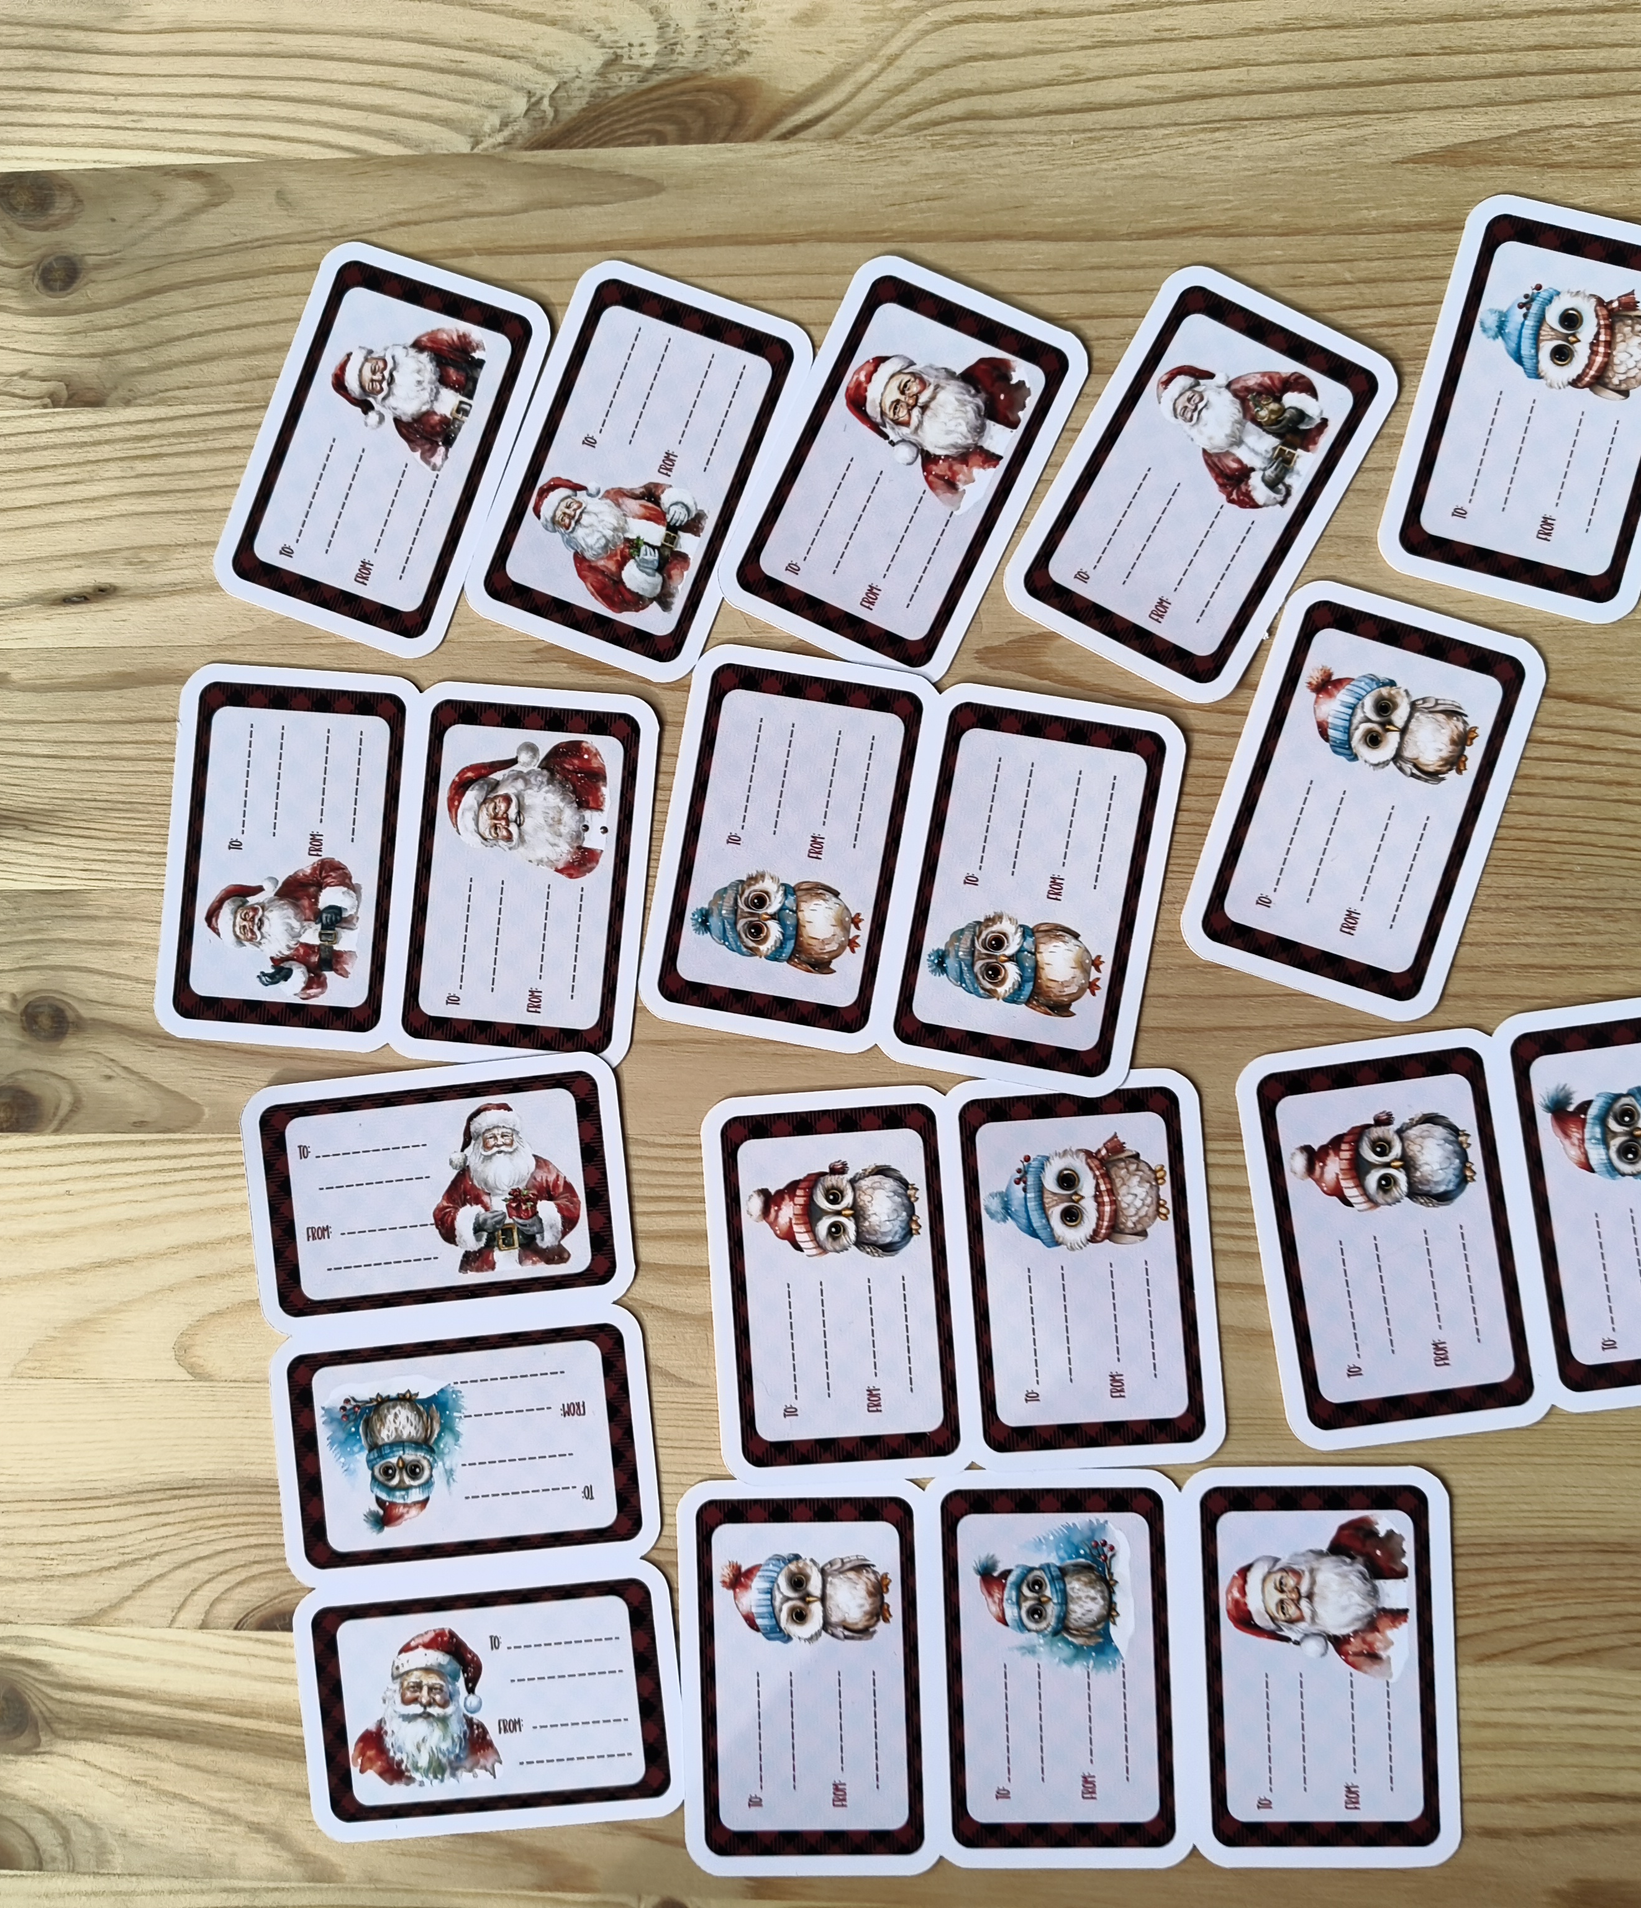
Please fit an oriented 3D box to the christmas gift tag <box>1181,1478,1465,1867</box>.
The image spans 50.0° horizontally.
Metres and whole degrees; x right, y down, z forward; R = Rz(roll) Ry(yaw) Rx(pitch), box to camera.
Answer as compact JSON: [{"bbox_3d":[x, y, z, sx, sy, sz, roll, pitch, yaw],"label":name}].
[{"bbox_3d":[0.096,0.137,0.339,0.051,0.001,0.077,-2,89,4],"label":"christmas gift tag"}]

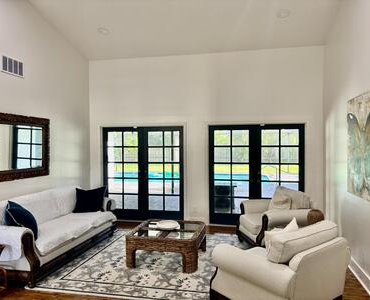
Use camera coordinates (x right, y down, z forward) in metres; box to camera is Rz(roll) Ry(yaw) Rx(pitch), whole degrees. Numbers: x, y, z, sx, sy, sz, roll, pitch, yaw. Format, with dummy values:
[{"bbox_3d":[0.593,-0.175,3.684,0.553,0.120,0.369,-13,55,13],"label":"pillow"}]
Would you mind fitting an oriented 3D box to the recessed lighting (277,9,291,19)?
[{"bbox_3d":[1.633,-2.251,4.945,0.200,0.035,0.200,0,-12,11],"label":"recessed lighting"}]

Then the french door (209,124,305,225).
[{"bbox_3d":[1.444,0.523,6.121,1.891,2.056,0.080,0,1,11],"label":"french door"}]

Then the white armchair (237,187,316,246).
[{"bbox_3d":[1.592,1.152,5.362,0.980,0.860,1.000,0,1,-16],"label":"white armchair"}]

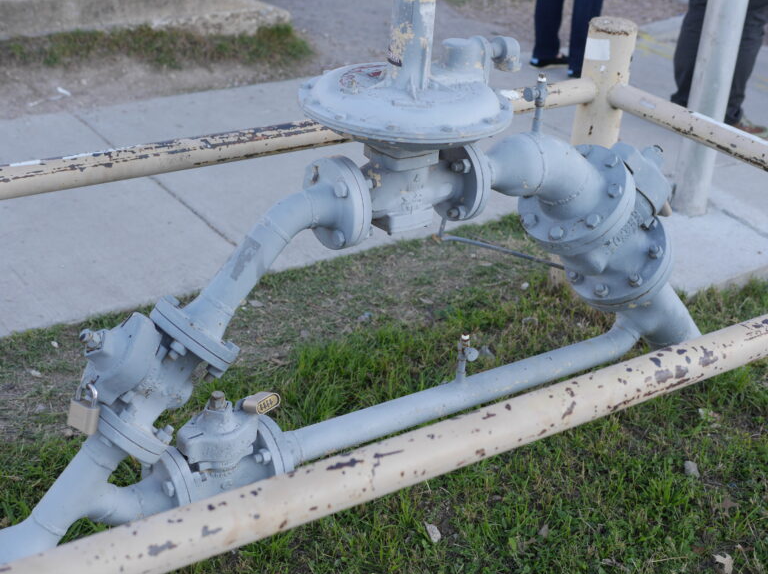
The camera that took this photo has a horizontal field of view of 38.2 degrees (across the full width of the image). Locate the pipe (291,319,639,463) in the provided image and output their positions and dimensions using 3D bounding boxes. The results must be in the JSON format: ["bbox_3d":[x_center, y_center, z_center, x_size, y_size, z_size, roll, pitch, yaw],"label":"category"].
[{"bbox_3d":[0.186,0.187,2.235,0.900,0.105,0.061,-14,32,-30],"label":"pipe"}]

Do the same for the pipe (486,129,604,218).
[{"bbox_3d":[0.294,-0.209,2.090,0.260,0.176,0.117,-14,32,-30],"label":"pipe"}]

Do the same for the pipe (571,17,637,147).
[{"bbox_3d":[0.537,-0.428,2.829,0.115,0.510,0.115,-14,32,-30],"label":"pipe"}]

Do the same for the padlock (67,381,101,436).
[{"bbox_3d":[-0.470,0.191,1.735,0.050,0.081,0.026,18,27,6],"label":"padlock"}]

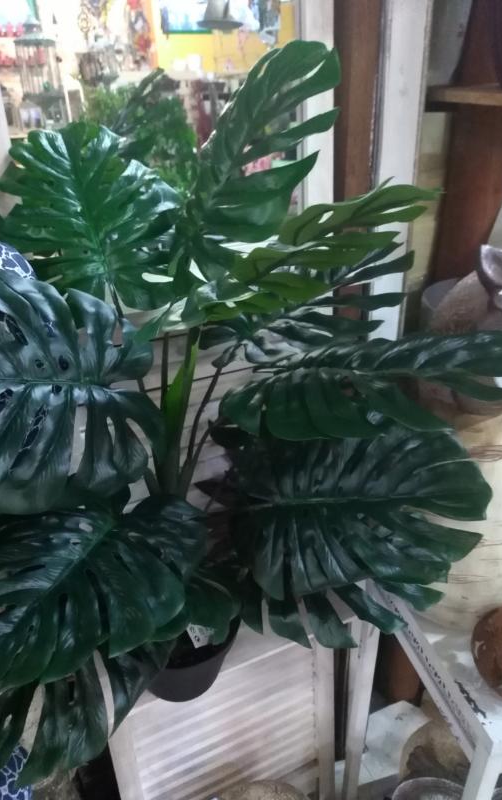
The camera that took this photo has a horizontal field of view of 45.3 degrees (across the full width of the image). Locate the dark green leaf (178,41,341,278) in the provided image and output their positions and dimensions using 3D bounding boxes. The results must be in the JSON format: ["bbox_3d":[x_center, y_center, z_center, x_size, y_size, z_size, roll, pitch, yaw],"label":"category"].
[{"bbox_3d":[0.006,-0.283,0.710,0.070,0.315,0.200,33,0,-41],"label":"dark green leaf"}]

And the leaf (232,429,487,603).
[{"bbox_3d":[0.138,0.135,0.750,0.315,0.070,0.240,-1,56,-1],"label":"leaf"}]

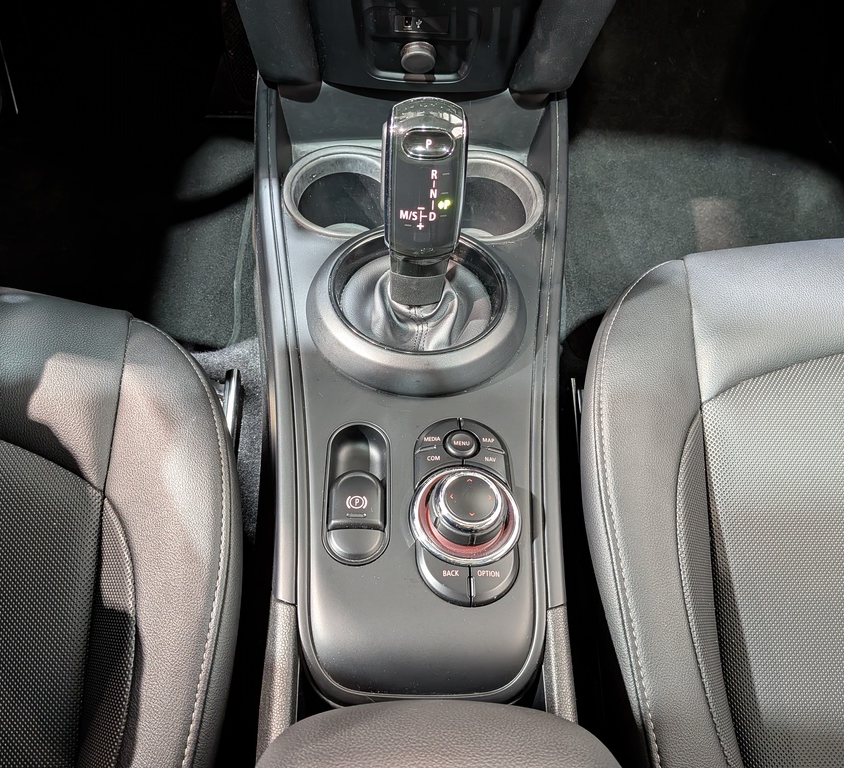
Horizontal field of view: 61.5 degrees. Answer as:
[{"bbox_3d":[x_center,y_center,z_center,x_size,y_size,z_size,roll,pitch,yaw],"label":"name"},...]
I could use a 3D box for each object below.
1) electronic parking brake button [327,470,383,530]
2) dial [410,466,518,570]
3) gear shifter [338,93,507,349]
[{"bbox_3d":[-0.035,0.062,0.372,0.028,0.014,0.033,1,54,-5],"label":"electronic parking brake button"},{"bbox_3d":[0.023,0.062,0.356,0.057,0.030,0.057,1,54,-5],"label":"dial"},{"bbox_3d":[0.002,-0.095,0.412,0.107,0.135,0.107,1,54,-5],"label":"gear shifter"}]

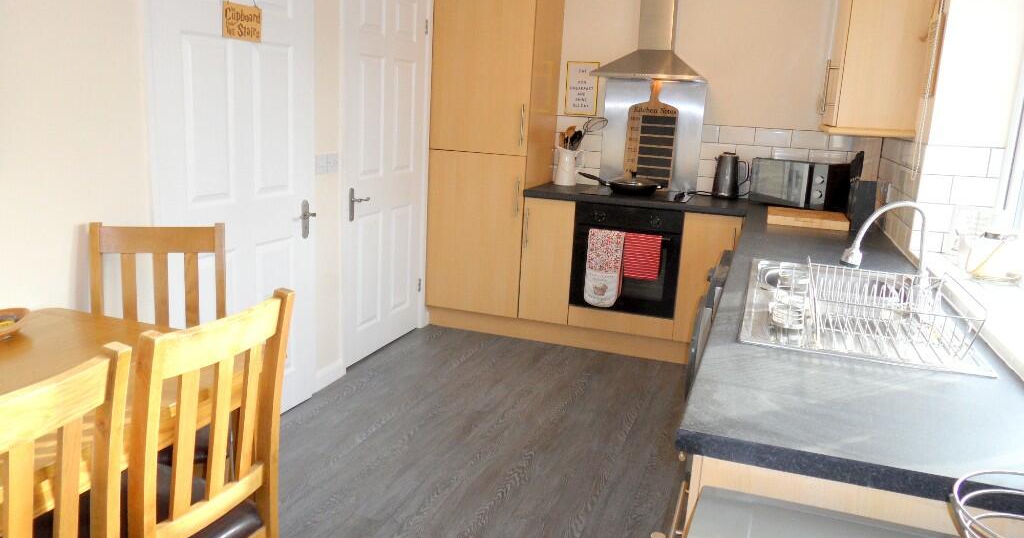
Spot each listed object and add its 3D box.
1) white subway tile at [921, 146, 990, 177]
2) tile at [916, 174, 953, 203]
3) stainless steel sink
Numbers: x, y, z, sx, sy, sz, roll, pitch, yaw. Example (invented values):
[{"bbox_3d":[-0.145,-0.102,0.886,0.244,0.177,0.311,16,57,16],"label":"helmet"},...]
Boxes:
[{"bbox_3d":[1.549,-0.372,2.473,0.195,0.100,0.010,8,14,19],"label":"white subway tile"},{"bbox_3d":[1.499,-0.281,2.512,0.100,0.100,0.010,8,14,19],"label":"tile"},{"bbox_3d":[0.823,0.156,1.800,0.448,0.158,0.954,7,13,19],"label":"stainless steel sink"}]

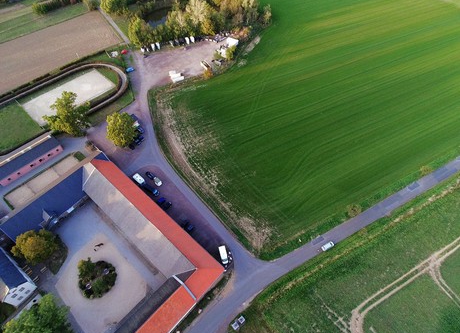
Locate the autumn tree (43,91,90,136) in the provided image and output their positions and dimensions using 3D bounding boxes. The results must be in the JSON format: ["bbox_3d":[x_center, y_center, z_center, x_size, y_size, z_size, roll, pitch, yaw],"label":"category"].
[{"bbox_3d":[-66.187,-20.544,120.576,15.800,20.000,15.800,2,54,0],"label":"autumn tree"}]

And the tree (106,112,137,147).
[{"bbox_3d":[-44.152,-14.971,119.647,11.500,15.800,11.500,2,54,0],"label":"tree"}]

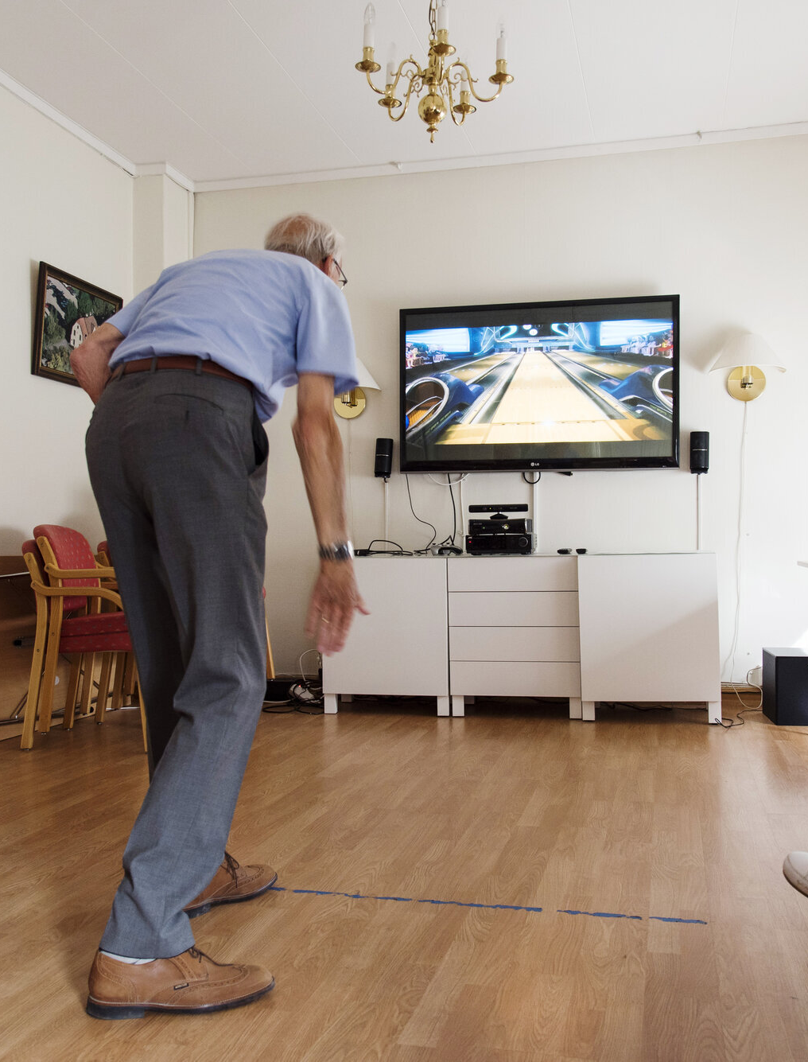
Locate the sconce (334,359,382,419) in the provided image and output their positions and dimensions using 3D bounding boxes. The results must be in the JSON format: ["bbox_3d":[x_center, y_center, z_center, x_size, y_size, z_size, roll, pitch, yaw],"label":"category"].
[{"bbox_3d":[-0.308,-0.762,5.632,0.360,0.320,0.210,0,-1,14],"label":"sconce"}]

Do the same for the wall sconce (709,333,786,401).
[{"bbox_3d":[1.668,-0.795,5.139,0.360,0.320,0.210,0,-1,14],"label":"wall sconce"}]

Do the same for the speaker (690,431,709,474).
[{"bbox_3d":[1.422,-0.376,5.090,0.088,0.200,0.090,0,-1,14],"label":"speaker"}]

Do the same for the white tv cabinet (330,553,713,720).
[{"bbox_3d":[0.549,0.491,5.029,1.810,0.745,0.420,0,-1,14],"label":"white tv cabinet"}]

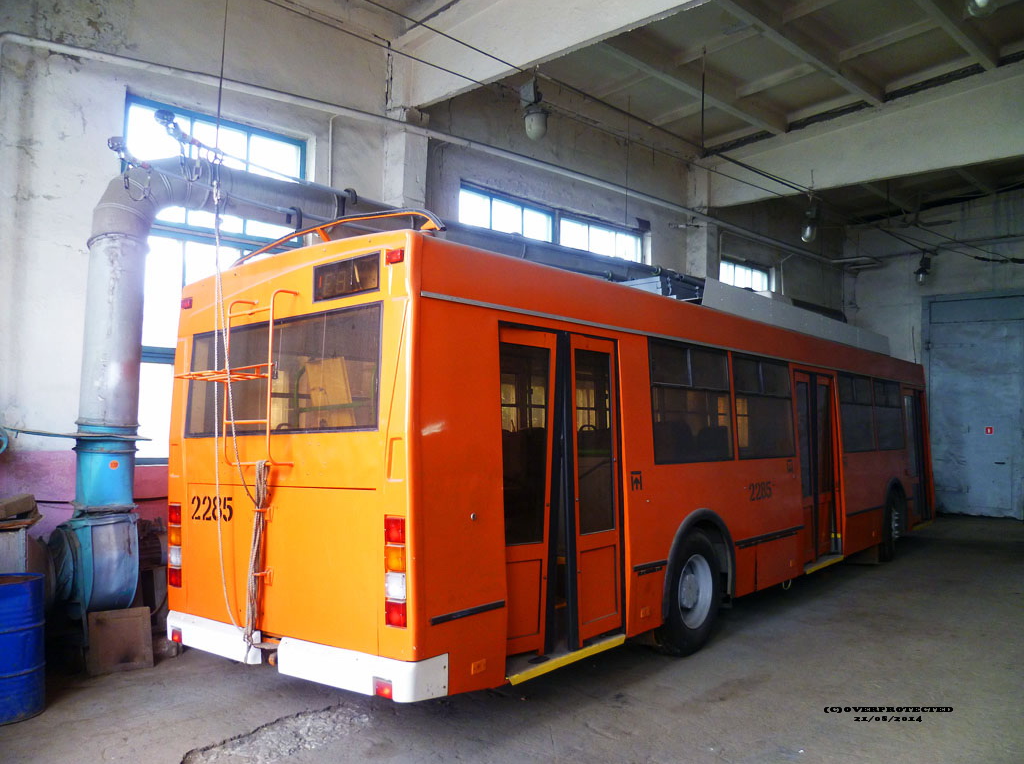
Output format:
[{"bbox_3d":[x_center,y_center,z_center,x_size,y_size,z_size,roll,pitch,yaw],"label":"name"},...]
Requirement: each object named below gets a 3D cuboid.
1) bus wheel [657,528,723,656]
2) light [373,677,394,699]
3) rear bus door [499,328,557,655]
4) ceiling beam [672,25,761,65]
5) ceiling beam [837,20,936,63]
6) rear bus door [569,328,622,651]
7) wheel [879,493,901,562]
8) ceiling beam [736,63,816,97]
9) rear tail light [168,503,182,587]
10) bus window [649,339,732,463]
[{"bbox_3d":[1.397,1.749,6.966,0.330,0.960,0.960,-4,-6,38],"label":"bus wheel"},{"bbox_3d":[-0.671,1.645,4.457,0.130,0.085,0.050,-4,-6,38],"label":"light"},{"bbox_3d":[0.043,0.678,5.190,0.600,2.020,0.060,3,-6,-42],"label":"rear bus door"},{"bbox_3d":[2.643,-4.368,10.671,0.110,0.130,1.280,4,-6,-44],"label":"ceiling beam"},{"bbox_3d":[4.820,-4.437,10.694,0.110,0.130,1.280,4,-6,-44],"label":"ceiling beam"},{"bbox_3d":[0.556,0.719,5.772,0.050,2.040,0.590,-4,-6,38],"label":"rear bus door"},{"bbox_3d":[5.263,2.042,11.712,0.300,0.960,0.960,-4,-6,38],"label":"wheel"},{"bbox_3d":[3.717,-4.289,11.698,0.110,0.130,1.280,4,-6,-44],"label":"ceiling beam"},{"bbox_3d":[-2.342,1.147,5.830,0.180,0.580,0.060,-4,-6,38],"label":"rear tail light"},{"bbox_3d":[1.524,0.186,7.014,0.050,1.000,1.460,-6,-7,38],"label":"bus window"}]

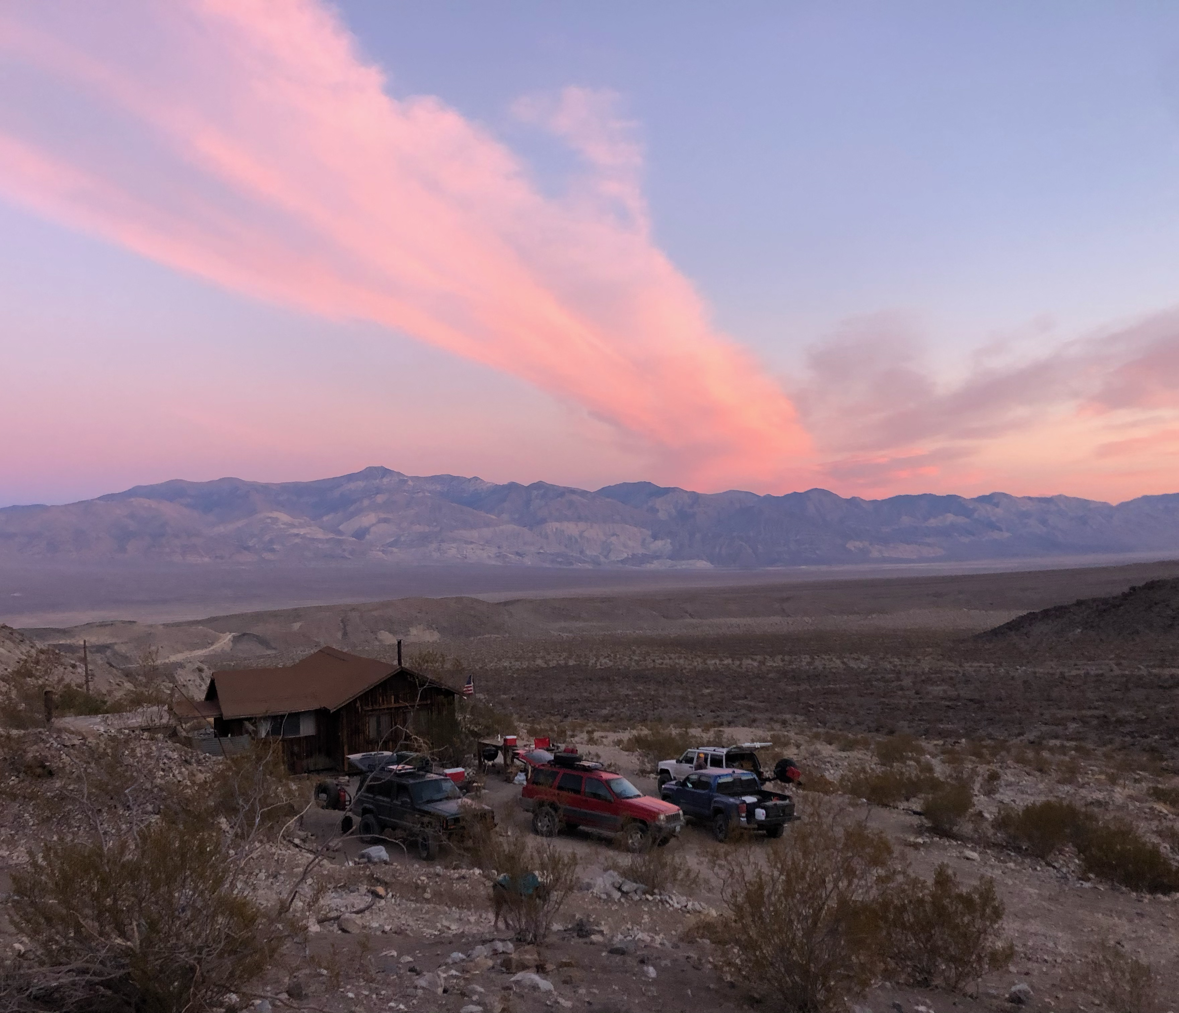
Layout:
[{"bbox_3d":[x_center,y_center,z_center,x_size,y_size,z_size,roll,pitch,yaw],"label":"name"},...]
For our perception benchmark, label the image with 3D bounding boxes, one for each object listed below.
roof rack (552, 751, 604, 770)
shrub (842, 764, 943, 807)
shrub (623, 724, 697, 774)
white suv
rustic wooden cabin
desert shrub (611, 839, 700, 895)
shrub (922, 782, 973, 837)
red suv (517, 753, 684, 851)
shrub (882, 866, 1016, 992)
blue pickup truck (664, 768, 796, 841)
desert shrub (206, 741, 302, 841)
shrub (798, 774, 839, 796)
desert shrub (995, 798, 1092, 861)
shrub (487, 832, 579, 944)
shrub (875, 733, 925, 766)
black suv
[{"bbox_3d":[-0.340,7.171,30.385,1.250,0.340,1.080,0,-8,29],"label":"roof rack"},{"bbox_3d":[10.661,9.849,38.822,3.400,1.400,2.200,0,-2,15],"label":"shrub"},{"bbox_3d":[3.019,10.327,47.000,3.020,1.900,2.410,0,-2,0],"label":"shrub"},{"bbox_3d":[4.169,9.378,38.879,1.820,1.900,4.350,3,-7,-32],"label":"white suv"},{"bbox_3d":[-11.398,8.334,45.694,9.076,3.855,9.280,1,-2,-31],"label":"rustic wooden cabin"},{"bbox_3d":[1.328,7.256,22.000,1.700,1.090,1.440,0,-2,0],"label":"desert shrub"},{"bbox_3d":[11.247,9.387,34.325,1.570,1.600,1.500,-1,-2,18],"label":"shrub"},{"bbox_3d":[0.360,8.149,29.816,4.520,1.930,1.820,0,-8,29],"label":"red suv"},{"bbox_3d":[5.262,6.129,16.029,1.850,1.820,1.750,-1,-2,18],"label":"shrub"},{"bbox_3d":[4.070,8.849,32.714,1.950,1.800,5.600,2,-7,-23],"label":"blue pickup truck"},{"bbox_3d":[-8.692,7.319,28.339,2.450,2.500,2.300,1,-2,-17],"label":"desert shrub"},{"bbox_3d":[8.610,10.358,40.812,1.500,0.800,1.300,0,-2,12],"label":"shrub"},{"bbox_3d":[12.859,9.147,31.000,2.670,1.590,2.140,0,-2,0],"label":"desert shrub"},{"bbox_3d":[-0.672,4.539,13.000,1.050,1.260,1.000,0,-2,0],"label":"shrub"},{"bbox_3d":[14.481,11.329,51.000,2.200,1.450,1.980,0,-2,0],"label":"shrub"},{"bbox_3d":[-4.167,7.569,27.263,1.820,1.820,4.300,5,-7,-43],"label":"black suv"}]

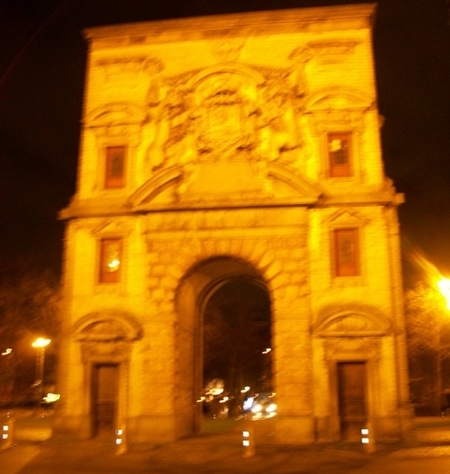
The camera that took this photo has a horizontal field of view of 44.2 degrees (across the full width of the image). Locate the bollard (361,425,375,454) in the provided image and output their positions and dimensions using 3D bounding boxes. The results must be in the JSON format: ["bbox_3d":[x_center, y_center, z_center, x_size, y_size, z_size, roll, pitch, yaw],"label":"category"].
[{"bbox_3d":[4.124,5.875,16.171,0.160,0.830,0.160,-2,-15,7],"label":"bollard"}]

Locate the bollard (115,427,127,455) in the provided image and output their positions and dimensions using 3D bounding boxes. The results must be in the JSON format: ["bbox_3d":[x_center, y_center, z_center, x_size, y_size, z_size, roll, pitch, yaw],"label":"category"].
[{"bbox_3d":[-3.020,5.897,16.125,0.160,0.830,0.160,-2,-15,7],"label":"bollard"}]

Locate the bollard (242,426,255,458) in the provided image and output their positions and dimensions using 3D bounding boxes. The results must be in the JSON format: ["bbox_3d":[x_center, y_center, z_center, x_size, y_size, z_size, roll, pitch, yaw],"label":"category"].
[{"bbox_3d":[0.644,5.776,15.696,0.160,0.830,0.160,-2,-15,7],"label":"bollard"}]

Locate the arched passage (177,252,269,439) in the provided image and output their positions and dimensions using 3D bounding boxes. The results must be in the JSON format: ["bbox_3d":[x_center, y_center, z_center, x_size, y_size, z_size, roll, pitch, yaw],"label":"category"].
[{"bbox_3d":[0.263,4.592,22.759,3.660,6.780,4.700,-2,-15,7],"label":"arched passage"}]

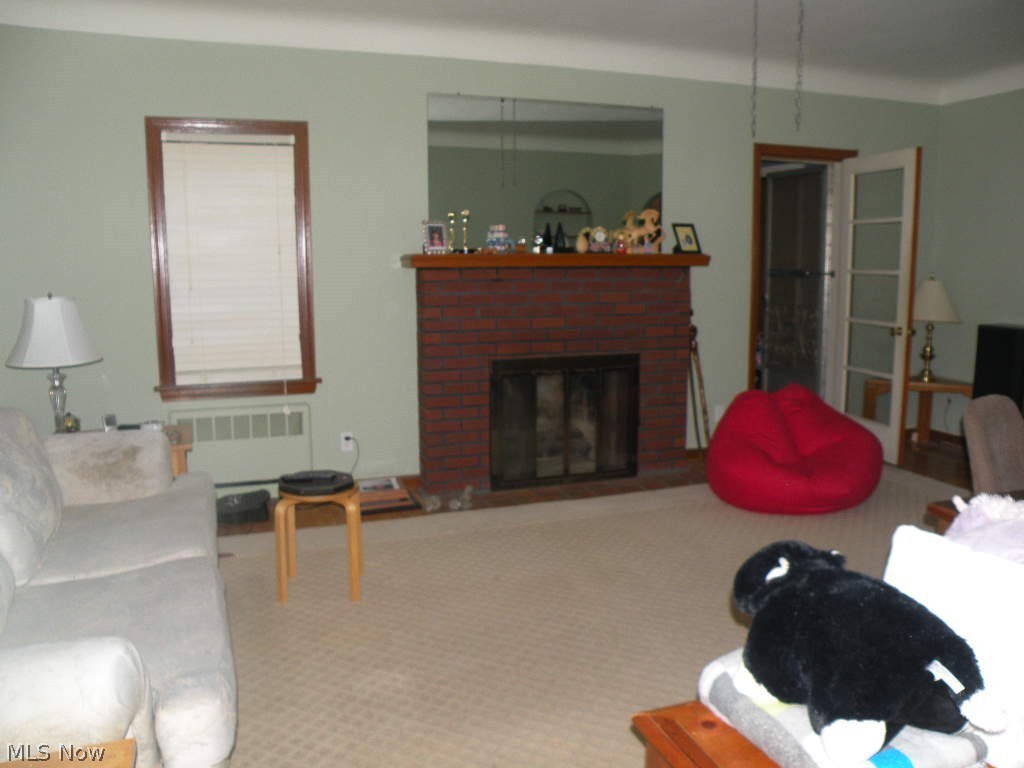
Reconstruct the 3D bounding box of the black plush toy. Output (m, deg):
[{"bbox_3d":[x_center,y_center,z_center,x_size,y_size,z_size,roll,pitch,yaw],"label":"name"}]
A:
[{"bbox_3d":[0.601,0.442,1.430,0.300,0.250,0.420,-5,9,-27],"label":"black plush toy"}]

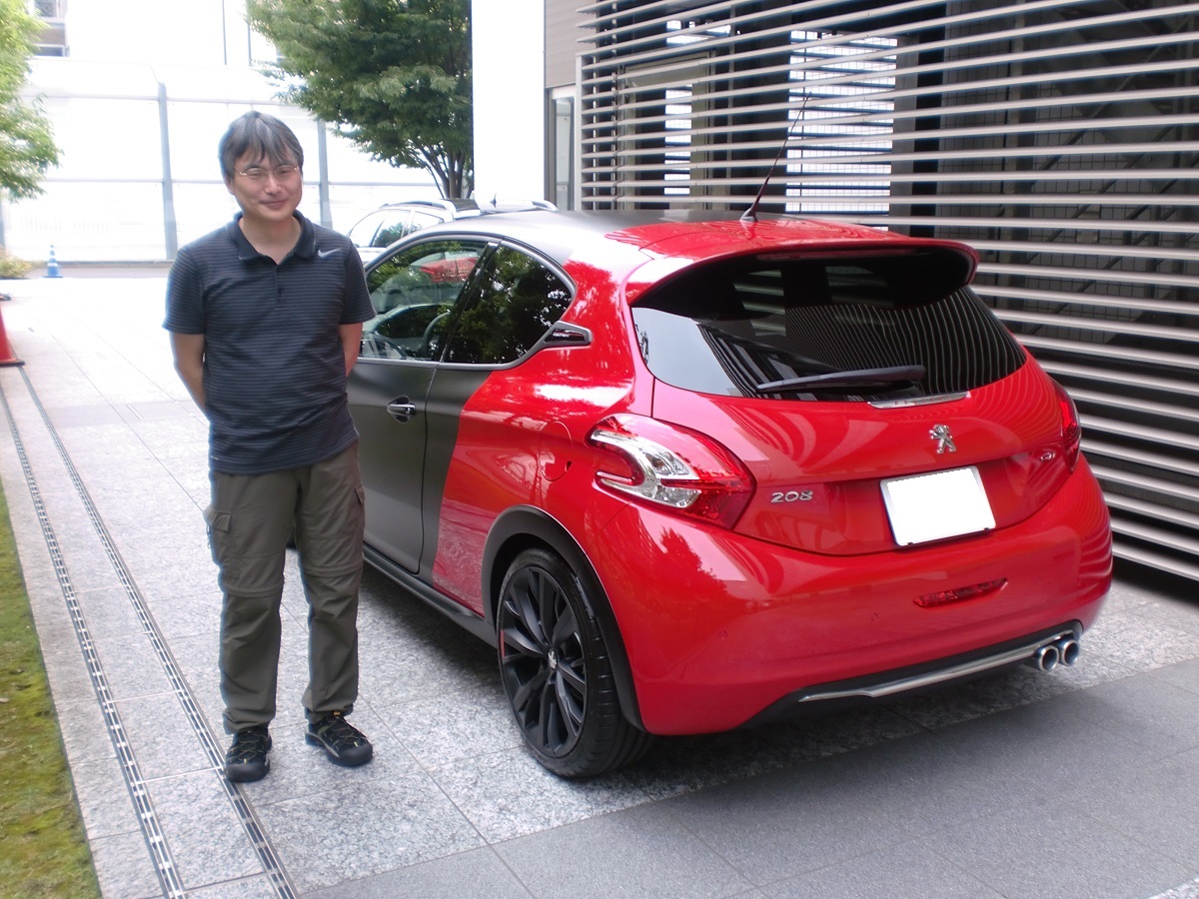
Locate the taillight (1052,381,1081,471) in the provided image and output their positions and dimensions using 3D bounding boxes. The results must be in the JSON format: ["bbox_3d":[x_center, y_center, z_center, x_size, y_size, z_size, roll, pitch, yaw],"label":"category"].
[{"bbox_3d":[1.331,-0.087,3.508,0.270,0.270,0.350,-7,13,-29],"label":"taillight"}]

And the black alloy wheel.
[{"bbox_3d":[-0.070,0.548,3.256,0.220,0.630,0.630,-7,13,-29],"label":"black alloy wheel"}]

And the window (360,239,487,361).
[{"bbox_3d":[-0.719,-0.526,4.259,0.060,0.460,1.200,20,-1,-32],"label":"window"}]

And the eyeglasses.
[{"bbox_3d":[-0.833,-0.689,3.020,0.140,0.042,0.135,-10,15,-23],"label":"eyeglasses"}]

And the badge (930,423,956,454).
[{"bbox_3d":[0.849,-0.026,3.000,0.068,0.078,0.015,-7,-20,-29],"label":"badge"}]

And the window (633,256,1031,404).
[{"bbox_3d":[0.691,-0.280,3.221,1.280,0.450,0.120,-7,-30,-29],"label":"window"}]

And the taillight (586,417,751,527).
[{"bbox_3d":[0.163,0.050,2.845,0.270,0.270,0.350,-7,13,-29],"label":"taillight"}]

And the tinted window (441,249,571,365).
[{"bbox_3d":[-0.257,-0.398,3.473,0.060,0.410,0.670,20,-1,-32],"label":"tinted window"}]

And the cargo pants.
[{"bbox_3d":[-0.852,0.346,3.278,0.410,0.870,0.260,-3,12,-16],"label":"cargo pants"}]

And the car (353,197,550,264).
[{"bbox_3d":[-1.707,-1.938,13.050,1.800,1.480,4.500,-6,13,-29],"label":"car"}]

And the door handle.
[{"bbox_3d":[-0.638,-0.125,3.874,0.055,0.075,0.230,-7,13,-29],"label":"door handle"}]

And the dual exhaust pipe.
[{"bbox_3d":[1.230,0.549,3.364,0.165,0.077,0.130,-7,13,-29],"label":"dual exhaust pipe"}]

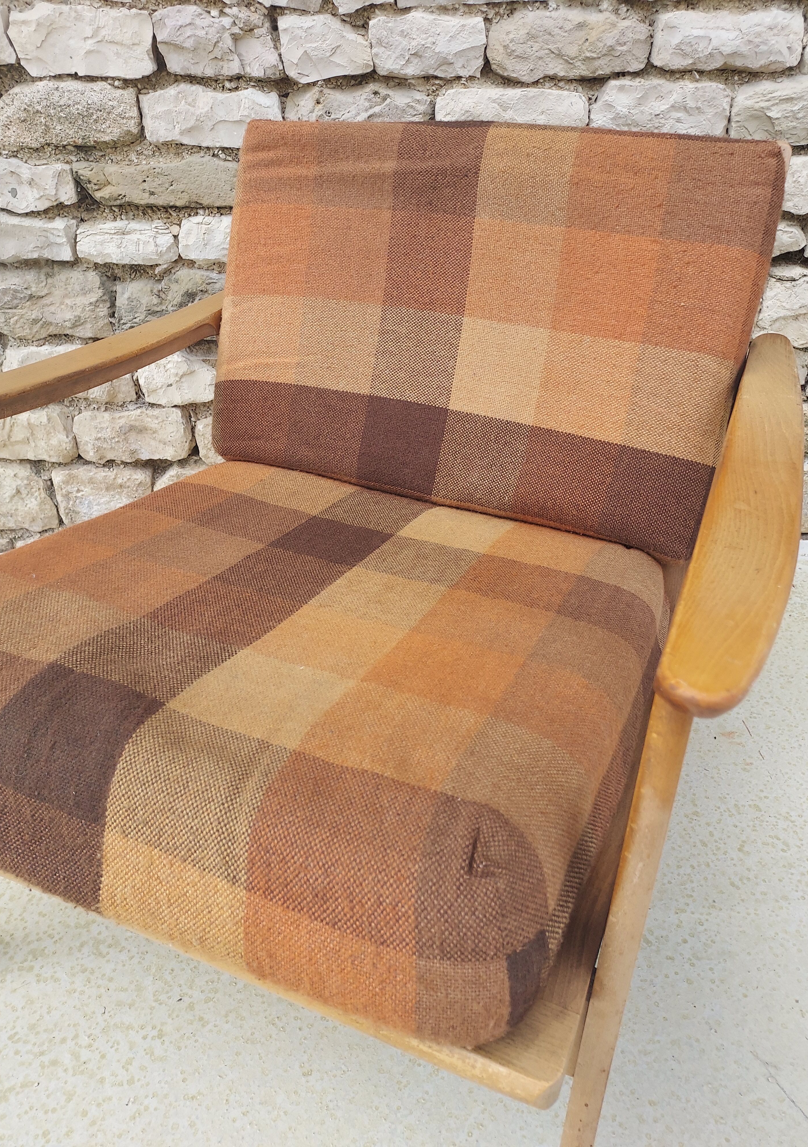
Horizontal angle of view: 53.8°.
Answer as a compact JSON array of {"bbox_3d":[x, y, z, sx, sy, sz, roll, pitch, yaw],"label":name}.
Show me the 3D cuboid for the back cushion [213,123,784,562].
[{"bbox_3d":[0.071,-0.273,0.898,0.568,0.387,0.095,14,19,19],"label":"back cushion"}]

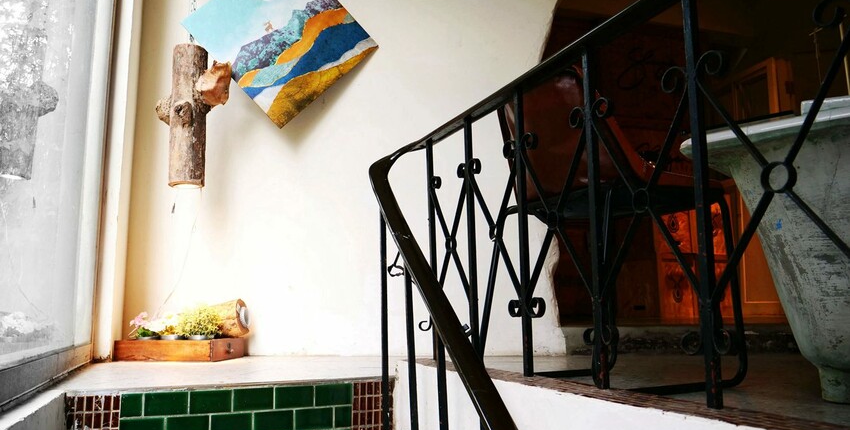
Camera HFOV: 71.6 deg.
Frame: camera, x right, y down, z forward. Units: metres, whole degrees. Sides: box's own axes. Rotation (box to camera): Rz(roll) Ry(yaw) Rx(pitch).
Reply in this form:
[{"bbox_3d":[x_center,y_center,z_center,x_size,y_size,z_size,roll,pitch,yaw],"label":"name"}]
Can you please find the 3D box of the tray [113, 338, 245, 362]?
[{"bbox_3d":[-0.953,0.523,2.300,0.400,0.075,0.230,-2,-9,11],"label":"tray"}]

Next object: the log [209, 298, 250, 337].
[{"bbox_3d":[-0.827,0.424,2.280,0.255,0.136,0.136,-14,-8,0],"label":"log"}]

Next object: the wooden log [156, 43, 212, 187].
[{"bbox_3d":[-0.937,-0.385,2.300,0.221,0.550,0.175,2,-9,-19],"label":"wooden log"}]

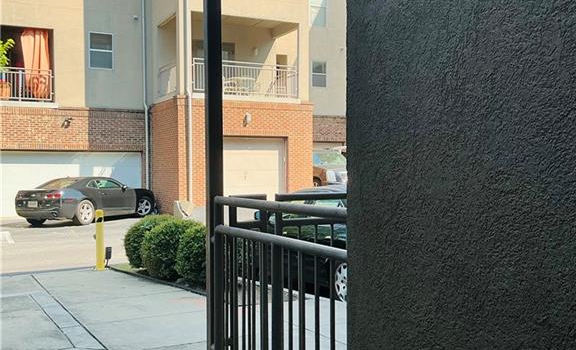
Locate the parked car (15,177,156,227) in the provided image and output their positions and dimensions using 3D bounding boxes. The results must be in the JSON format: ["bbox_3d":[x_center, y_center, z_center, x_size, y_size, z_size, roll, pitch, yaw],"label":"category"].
[{"bbox_3d":[-5.962,0.711,18.831,1.920,1.370,4.830,0,1,21],"label":"parked car"}]

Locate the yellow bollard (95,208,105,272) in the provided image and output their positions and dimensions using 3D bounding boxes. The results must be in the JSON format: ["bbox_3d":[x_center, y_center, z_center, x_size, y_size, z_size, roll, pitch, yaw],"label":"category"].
[{"bbox_3d":[-2.644,0.910,8.744,0.120,0.865,0.120,0,1,0],"label":"yellow bollard"}]

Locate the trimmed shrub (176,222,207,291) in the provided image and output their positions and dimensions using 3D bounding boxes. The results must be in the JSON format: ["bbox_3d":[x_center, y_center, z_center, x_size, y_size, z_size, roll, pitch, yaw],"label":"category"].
[{"bbox_3d":[-1.056,0.946,7.500,0.700,0.757,0.700,-1,1,-26],"label":"trimmed shrub"}]

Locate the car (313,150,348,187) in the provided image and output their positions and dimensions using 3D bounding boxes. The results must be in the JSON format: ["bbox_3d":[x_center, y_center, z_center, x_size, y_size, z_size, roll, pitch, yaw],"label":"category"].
[{"bbox_3d":[1.215,-0.150,24.488,1.980,1.820,4.950,-1,1,-26],"label":"car"}]

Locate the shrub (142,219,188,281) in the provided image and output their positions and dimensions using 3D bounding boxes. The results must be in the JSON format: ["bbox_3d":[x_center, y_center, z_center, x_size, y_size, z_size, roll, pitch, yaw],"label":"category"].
[{"bbox_3d":[-1.591,0.962,8.200,0.700,0.789,0.700,-1,1,-26],"label":"shrub"}]

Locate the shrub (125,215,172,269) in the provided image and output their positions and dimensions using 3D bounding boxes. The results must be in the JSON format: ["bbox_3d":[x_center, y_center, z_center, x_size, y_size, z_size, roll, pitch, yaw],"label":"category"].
[{"bbox_3d":[-2.036,0.955,9.100,0.700,0.753,0.700,-1,1,-26],"label":"shrub"}]

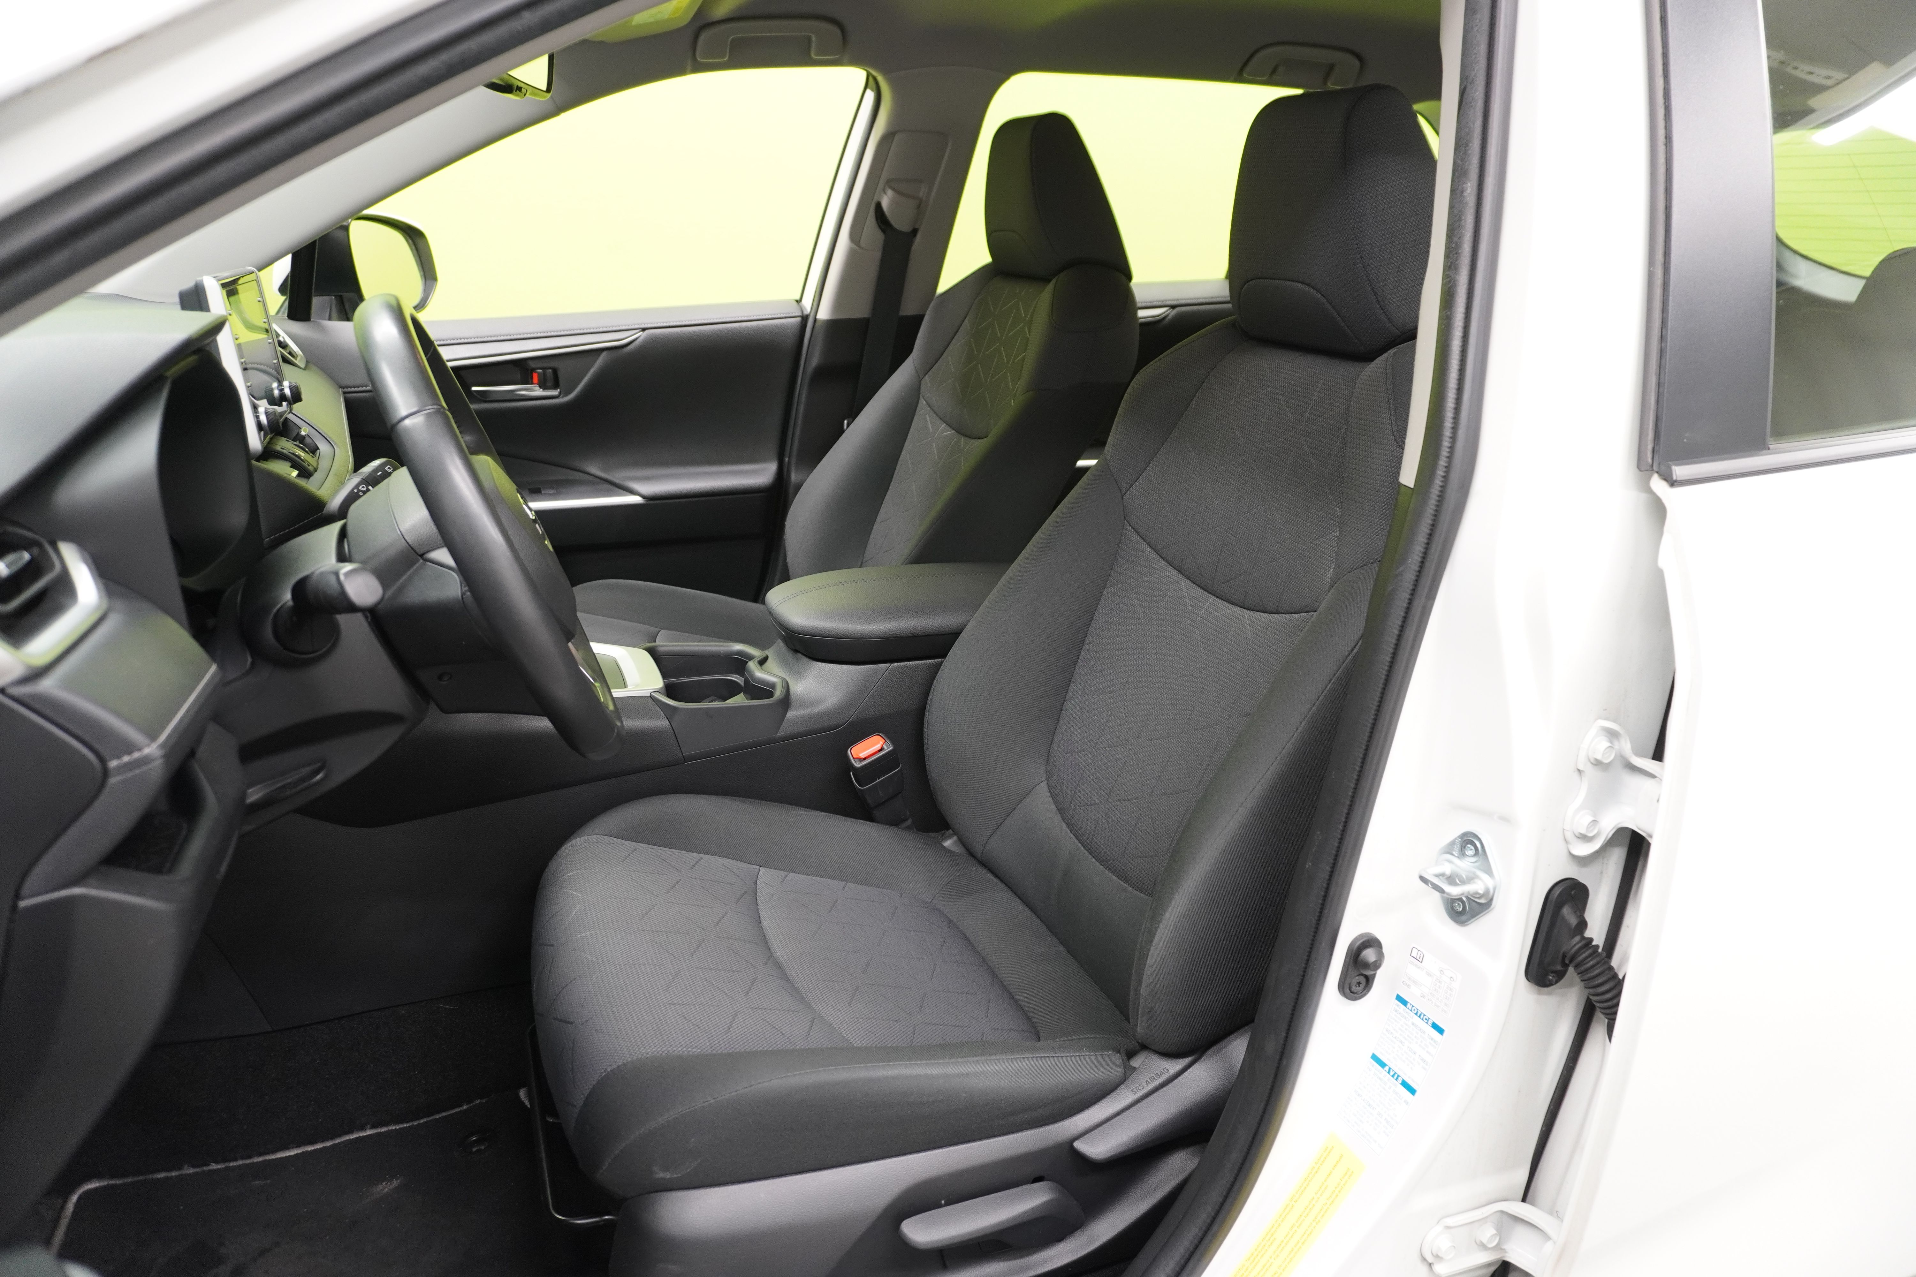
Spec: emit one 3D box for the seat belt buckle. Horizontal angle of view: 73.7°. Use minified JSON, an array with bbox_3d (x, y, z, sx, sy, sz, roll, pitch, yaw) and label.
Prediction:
[{"bbox_3d":[-0.082,0.154,1.451,0.048,0.085,0.028,-29,27,-7],"label":"seat belt buckle"}]

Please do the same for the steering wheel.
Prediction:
[{"bbox_3d":[-0.358,-0.075,0.972,0.090,0.380,0.380,-27,27,-9],"label":"steering wheel"}]

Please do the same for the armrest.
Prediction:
[{"bbox_3d":[-0.050,-0.034,1.510,0.350,0.062,0.200,-7,22,-17],"label":"armrest"}]

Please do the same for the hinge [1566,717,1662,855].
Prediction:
[{"bbox_3d":[0.398,0.087,0.772,0.072,0.088,0.040,-7,22,-17],"label":"hinge"}]

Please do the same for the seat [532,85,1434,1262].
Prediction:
[{"bbox_3d":[0.032,0.030,1.155,0.860,0.990,0.540,-7,22,-17],"label":"seat"}]

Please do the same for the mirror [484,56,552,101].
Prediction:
[{"bbox_3d":[-0.417,-0.543,1.173,0.045,0.075,0.250,4,21,-3],"label":"mirror"}]

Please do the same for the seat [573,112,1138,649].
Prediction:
[{"bbox_3d":[-0.199,-0.216,1.791,0.860,0.990,0.540,-7,22,-17],"label":"seat"}]

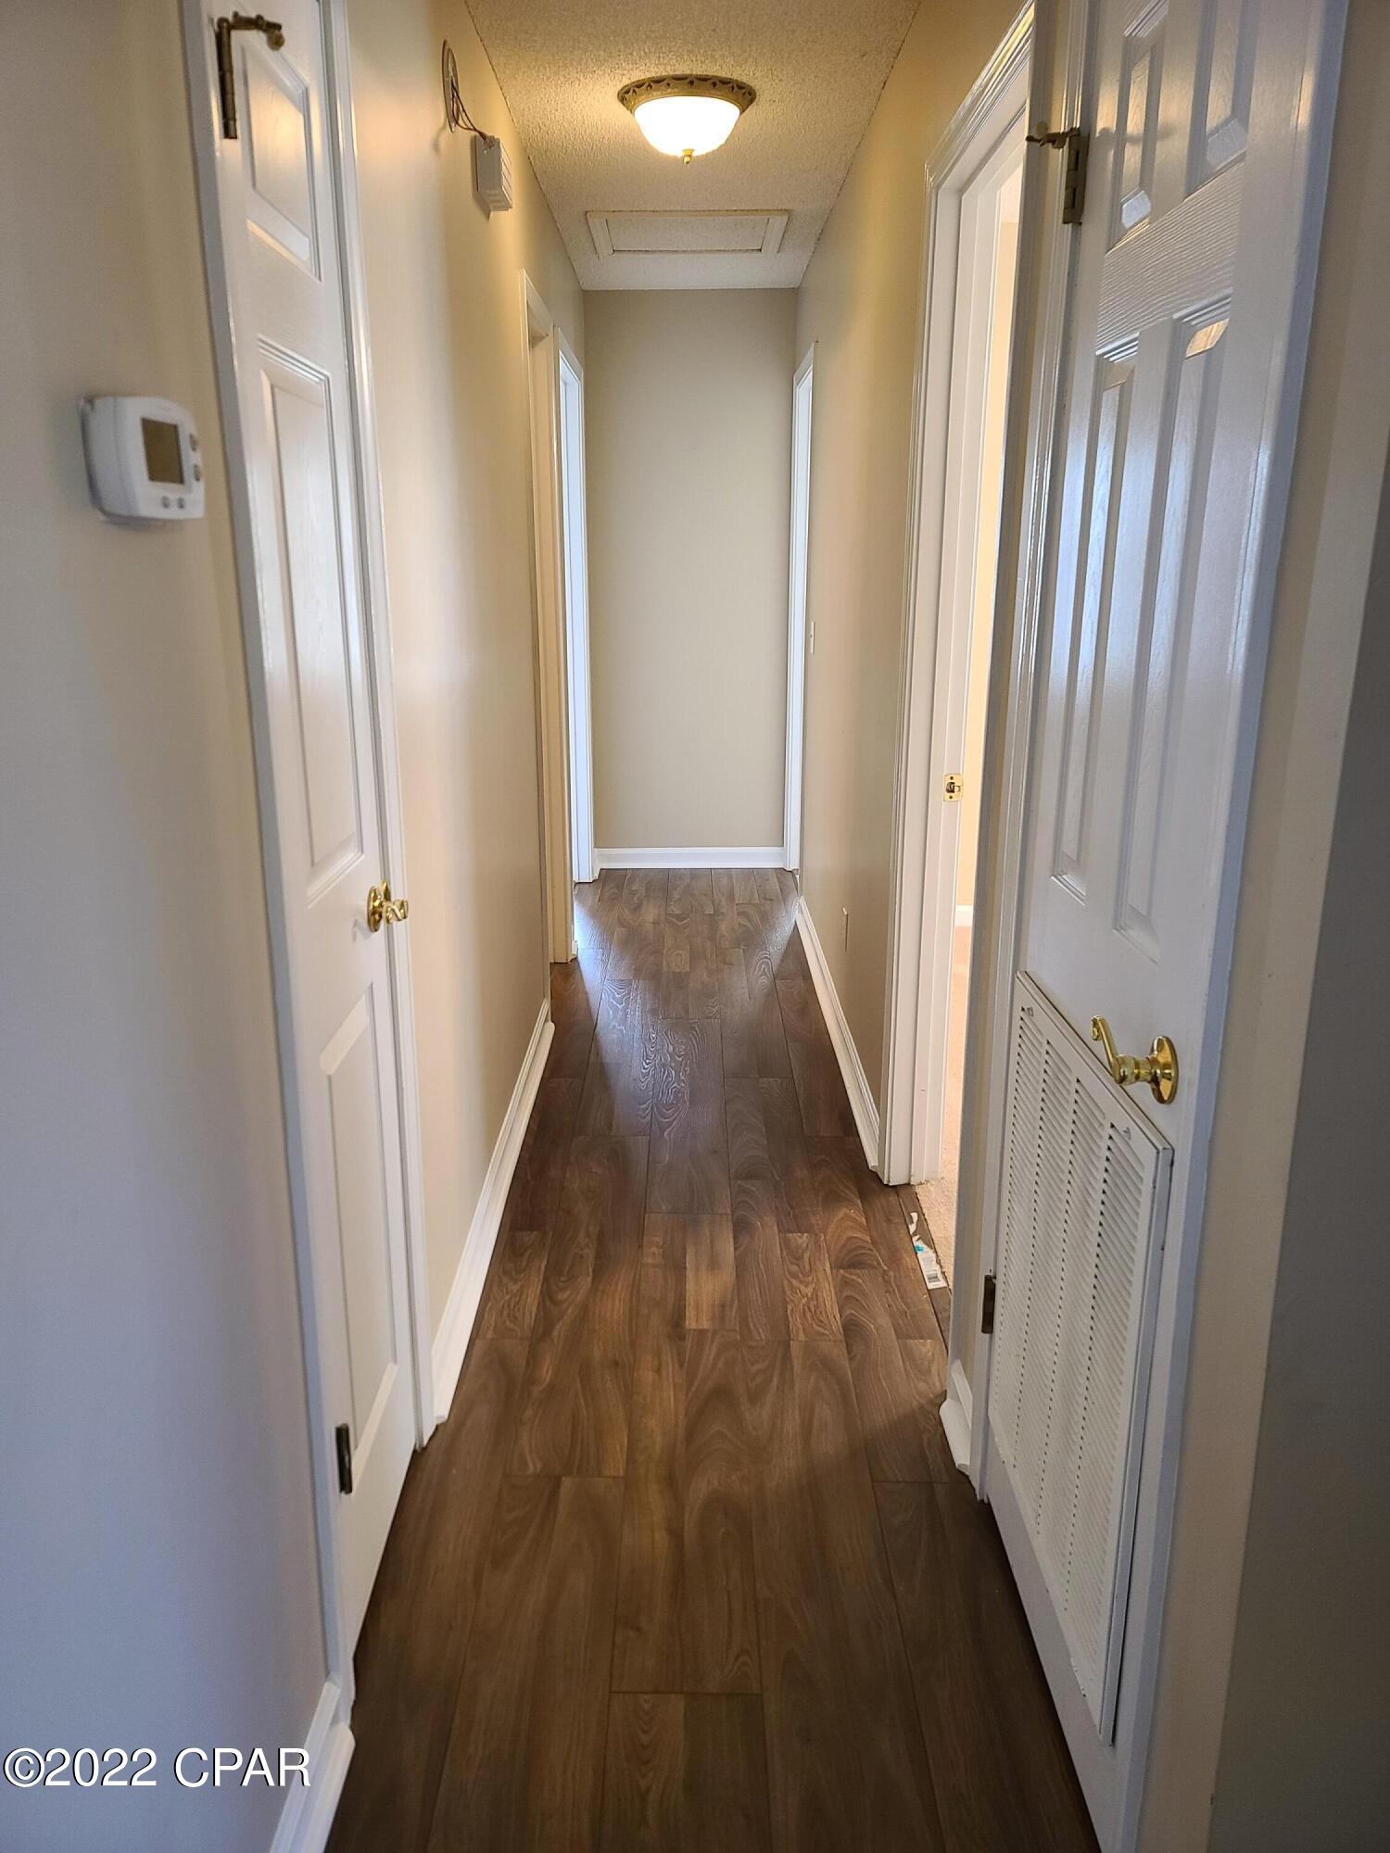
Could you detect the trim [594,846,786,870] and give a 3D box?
[{"bbox_3d":[-0.018,-0.313,6.133,0.876,0.106,0.022,0,16,0],"label":"trim"}]

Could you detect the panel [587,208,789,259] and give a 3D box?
[{"bbox_3d":[-0.026,-2.321,4.500,0.645,0.020,0.615,0,16,0],"label":"panel"}]

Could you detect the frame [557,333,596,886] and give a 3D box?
[{"bbox_3d":[-0.509,-1.070,5.140,0.141,2.105,1.080,0,16,0],"label":"frame"}]

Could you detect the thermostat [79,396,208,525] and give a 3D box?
[{"bbox_3d":[-0.414,-0.350,1.011,0.036,0.090,0.125,0,16,0],"label":"thermostat"}]

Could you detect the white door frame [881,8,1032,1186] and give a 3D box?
[{"bbox_3d":[0.496,-0.292,2.389,0.132,2.105,0.870,0,16,0],"label":"white door frame"}]

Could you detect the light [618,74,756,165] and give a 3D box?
[{"bbox_3d":[-0.017,-1.880,3.160,0.322,0.138,0.322,0,16,0],"label":"light"}]

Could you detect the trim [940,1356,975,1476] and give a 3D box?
[{"bbox_3d":[0.434,0.801,2.194,0.028,0.108,0.150,0,16,0],"label":"trim"}]

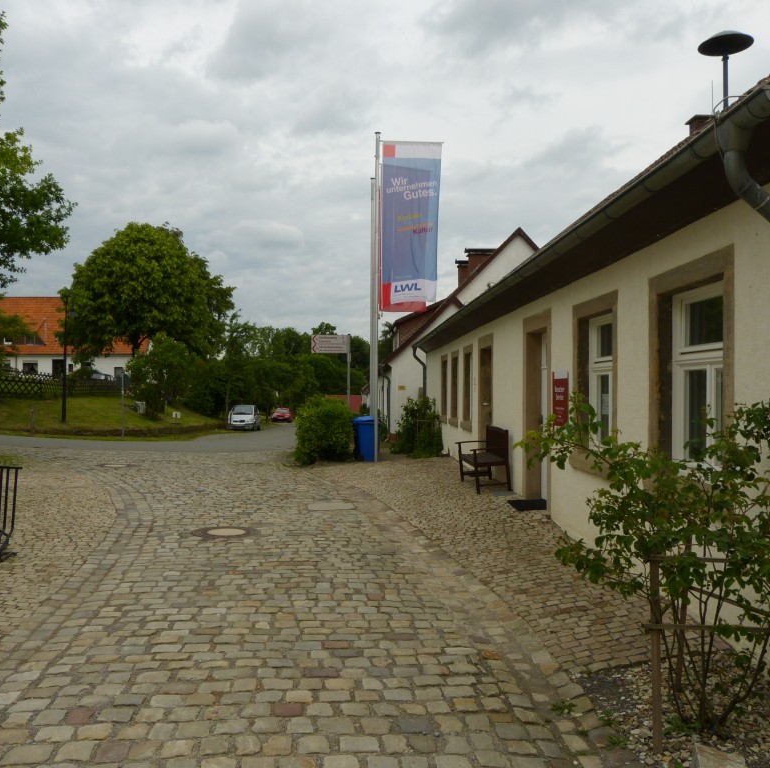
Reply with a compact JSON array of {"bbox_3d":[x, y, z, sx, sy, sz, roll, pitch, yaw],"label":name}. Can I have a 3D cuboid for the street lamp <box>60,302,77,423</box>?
[{"bbox_3d":[-12.074,-0.823,28.300,0.620,4.600,0.420,0,-1,0],"label":"street lamp"}]

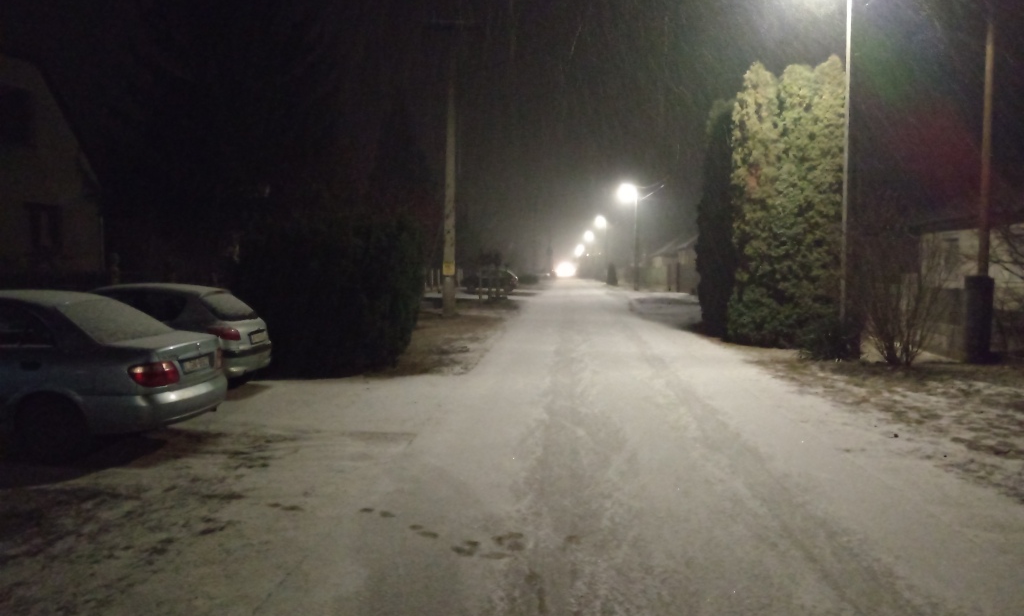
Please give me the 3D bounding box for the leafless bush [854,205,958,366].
[{"bbox_3d":[6.759,-0.374,13.685,1.700,2.720,1.550,0,3,4],"label":"leafless bush"}]

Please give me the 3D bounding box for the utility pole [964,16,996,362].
[{"bbox_3d":[8.184,-1.998,13.907,0.460,5.950,0.450,0,3,4],"label":"utility pole"}]

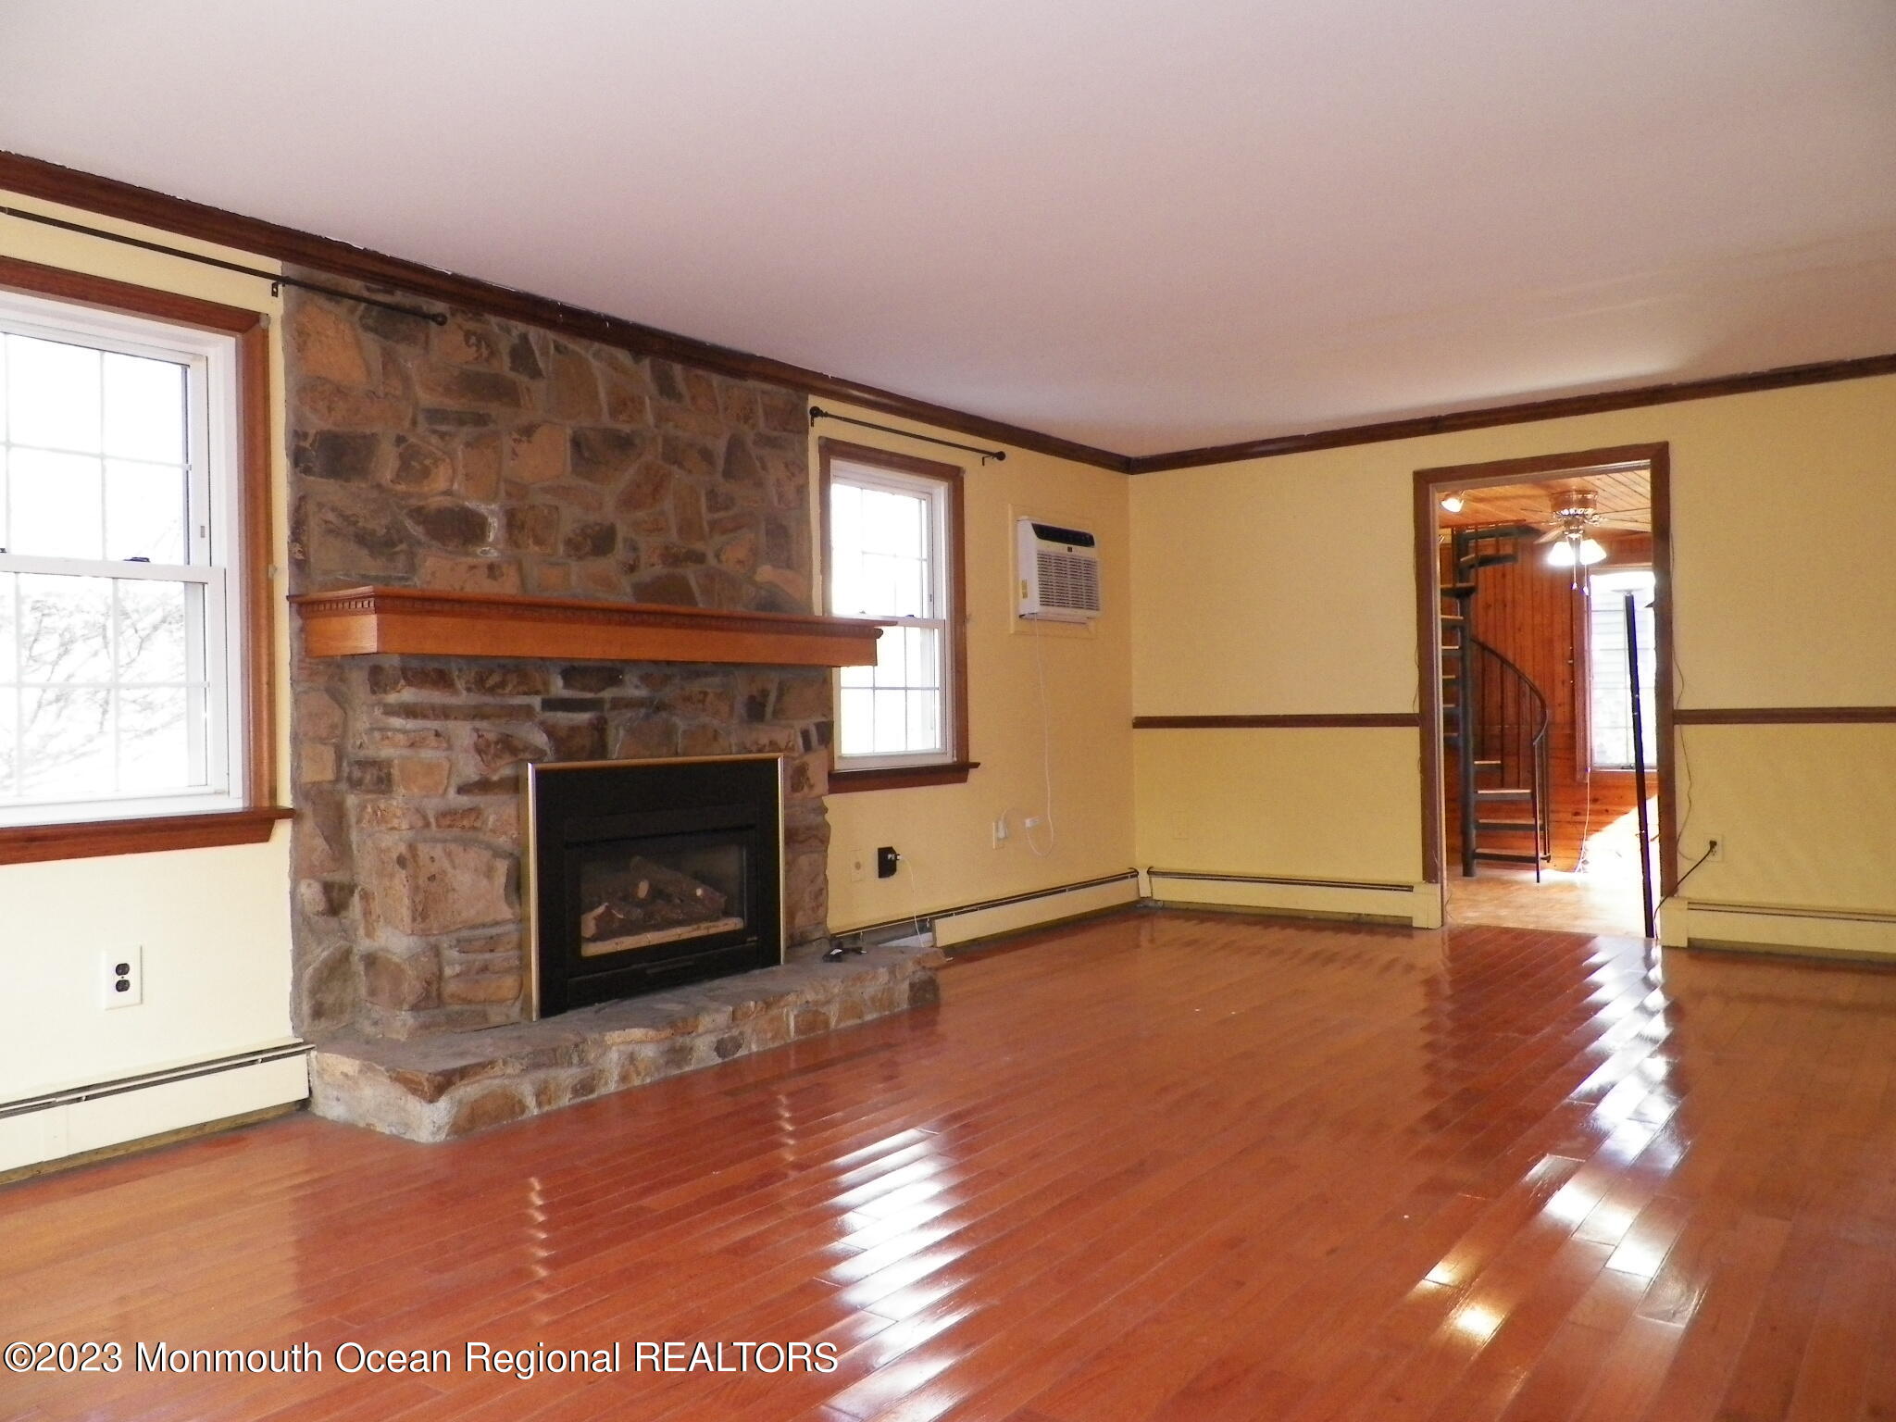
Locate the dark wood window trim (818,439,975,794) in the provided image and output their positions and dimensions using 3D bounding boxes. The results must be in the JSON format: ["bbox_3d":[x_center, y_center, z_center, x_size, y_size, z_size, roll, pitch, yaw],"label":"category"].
[{"bbox_3d":[-0.193,-0.381,5.779,0.060,1.415,1.022,-1,0,38],"label":"dark wood window trim"}]

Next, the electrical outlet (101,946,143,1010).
[{"bbox_3d":[-2.036,0.660,3.383,0.010,0.142,0.087,-1,0,38],"label":"electrical outlet"}]

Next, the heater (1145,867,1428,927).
[{"bbox_3d":[1.672,0.913,6.788,1.517,0.192,0.070,-1,0,38],"label":"heater"}]

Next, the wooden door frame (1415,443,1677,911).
[{"bbox_3d":[2.658,-0.065,6.128,1.085,2.118,0.140,-1,0,38],"label":"wooden door frame"}]

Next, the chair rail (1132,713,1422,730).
[{"bbox_3d":[1.592,0.052,6.871,1.520,0.055,0.022,-1,0,38],"label":"chair rail"}]

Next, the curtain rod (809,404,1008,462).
[{"bbox_3d":[-0.138,-1.166,5.817,0.091,0.057,1.310,-1,0,38],"label":"curtain rod"}]

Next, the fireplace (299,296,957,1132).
[{"bbox_3d":[-0.897,-0.095,4.324,0.690,2.280,2.074,-1,0,38],"label":"fireplace"}]

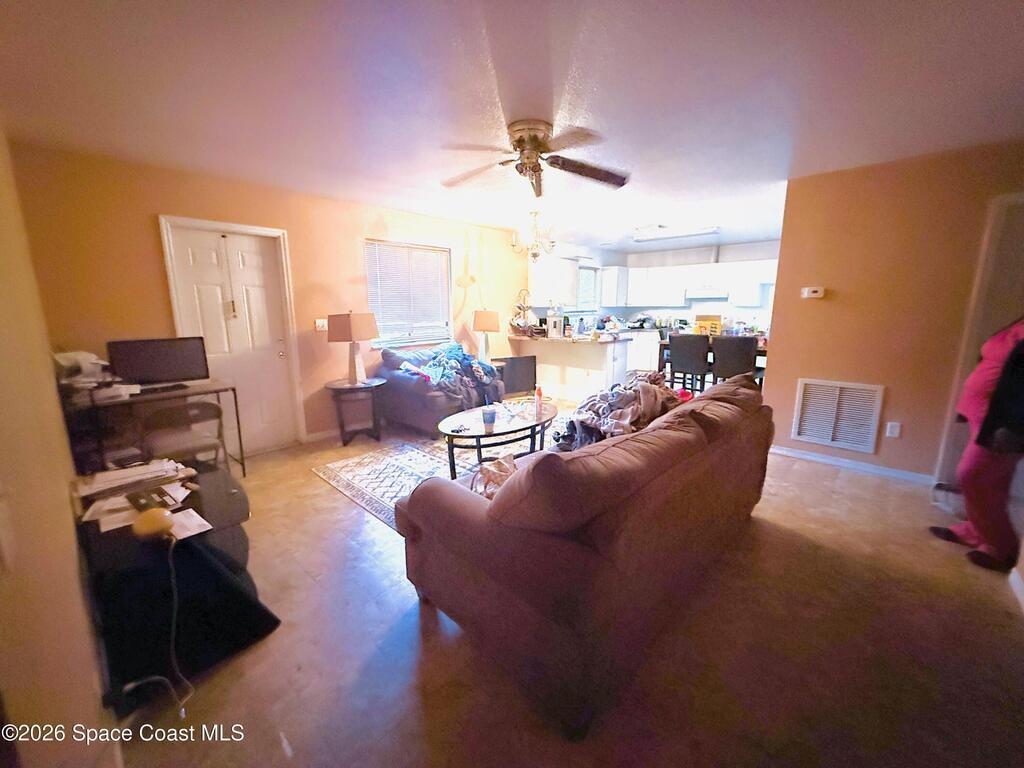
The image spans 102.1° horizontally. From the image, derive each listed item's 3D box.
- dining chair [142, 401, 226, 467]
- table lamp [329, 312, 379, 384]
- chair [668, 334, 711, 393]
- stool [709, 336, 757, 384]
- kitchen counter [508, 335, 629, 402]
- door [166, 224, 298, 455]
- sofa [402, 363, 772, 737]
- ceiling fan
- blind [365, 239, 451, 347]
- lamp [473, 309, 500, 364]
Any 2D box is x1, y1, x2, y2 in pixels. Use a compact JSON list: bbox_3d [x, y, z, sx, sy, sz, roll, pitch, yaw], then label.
[{"bbox_3d":[-2.205,0.481,2.815,0.450,0.780,0.480,-8,13,-35],"label":"dining chair"},{"bbox_3d":[-1.569,-0.368,4.116,0.335,0.706,0.335,5,12,26],"label":"table lamp"},{"bbox_3d":[2.287,-0.107,5.219,0.460,1.030,0.540,10,15,44],"label":"chair"},{"bbox_3d":[2.649,-0.042,4.866,0.460,1.030,0.540,10,15,44],"label":"stool"},{"bbox_3d":[0.790,-0.213,6.075,1.700,0.915,0.680,10,14,42],"label":"kitchen counter"},{"bbox_3d":[-2.454,-0.328,3.791,0.050,2.010,0.810,10,14,42],"label":"door"},{"bbox_3d":[0.576,0.489,2.286,1.030,0.920,2.140,10,15,44],"label":"sofa"},{"bbox_3d":[0.114,-1.437,2.610,1.280,0.300,1.280,10,14,42],"label":"ceiling fan"},{"bbox_3d":[-1.199,-1.092,5.047,0.050,1.150,1.160,10,14,42],"label":"blind"},{"bbox_3d":[-0.345,-0.605,5.402,0.335,0.706,0.335,1,10,6],"label":"lamp"}]

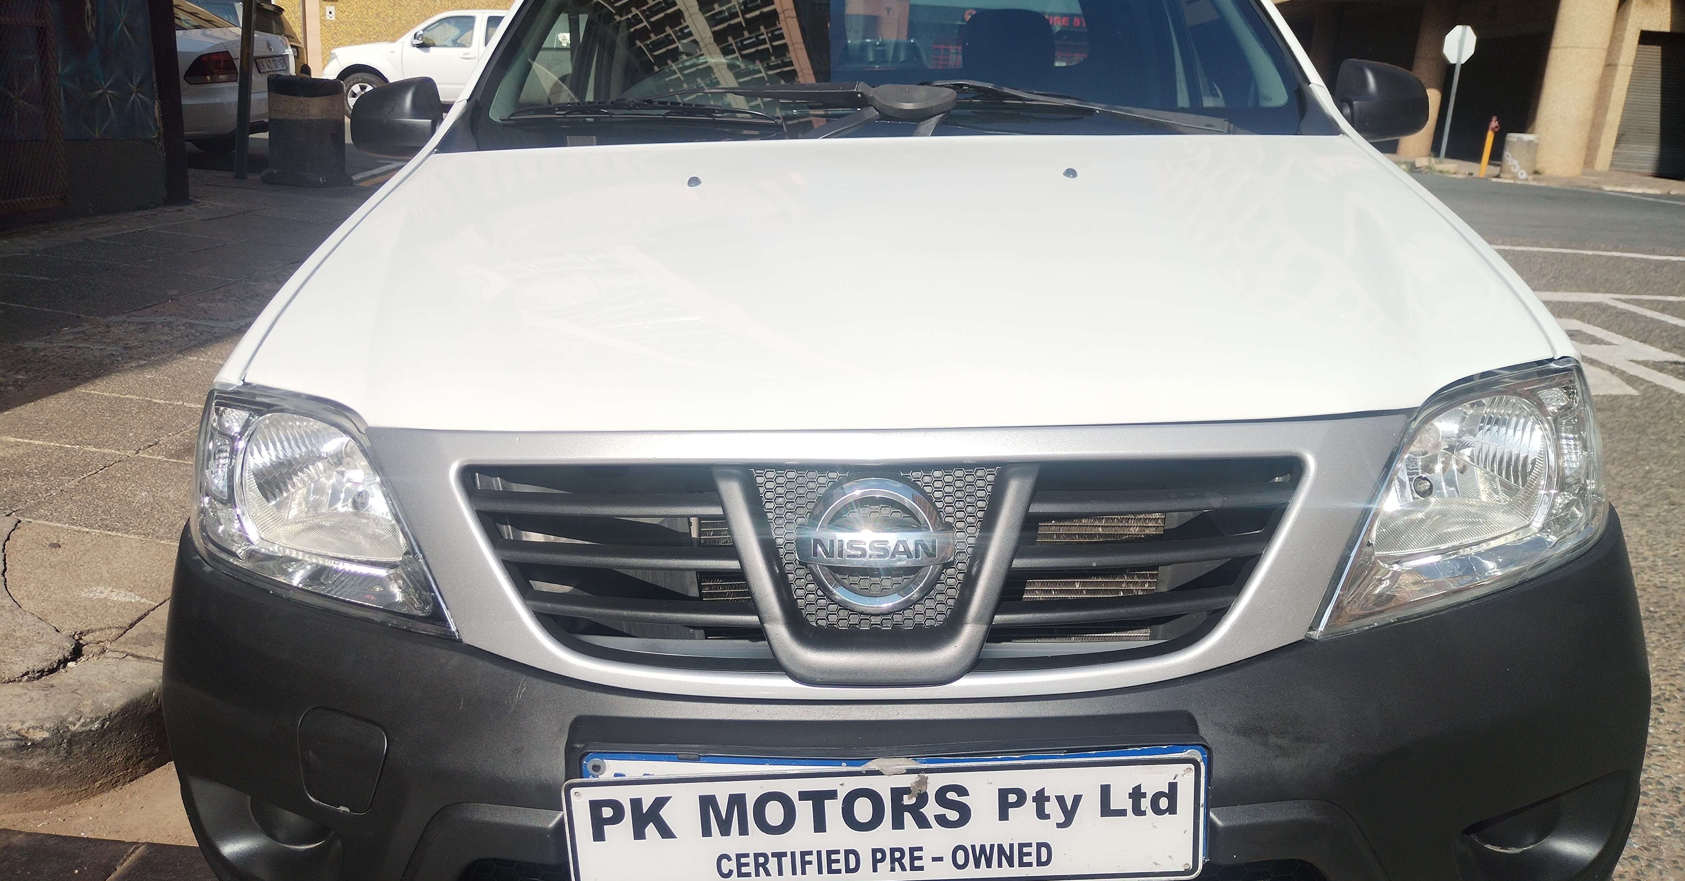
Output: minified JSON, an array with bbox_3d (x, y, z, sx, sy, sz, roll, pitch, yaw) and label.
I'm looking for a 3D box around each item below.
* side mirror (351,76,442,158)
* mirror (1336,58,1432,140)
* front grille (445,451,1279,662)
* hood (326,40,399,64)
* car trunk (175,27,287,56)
[{"bbox_3d":[-0.833,-0.603,2.360,0.190,0.152,0.125,-1,14,2],"label":"side mirror"},{"bbox_3d":[0.974,-0.613,2.280,0.190,0.152,0.125,-1,14,2],"label":"mirror"},{"bbox_3d":[0.030,0.107,1.065,0.700,0.180,0.120,-1,14,2],"label":"front grille"},{"bbox_3d":[-7.980,-6.600,21.600,1.200,0.300,1.500,-1,15,3],"label":"hood"},{"bbox_3d":[-5.620,-3.620,11.600,0.550,0.360,1.200,-2,15,9],"label":"car trunk"}]

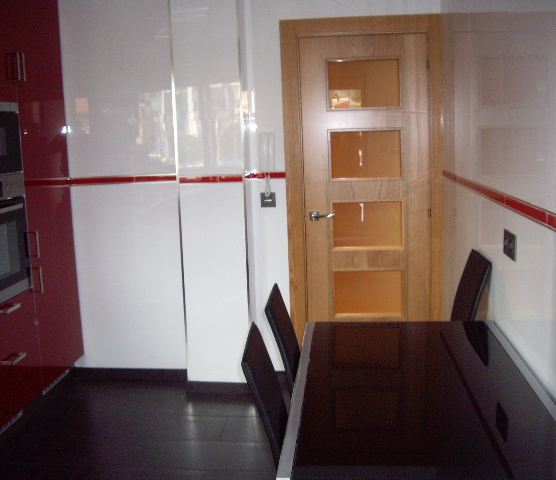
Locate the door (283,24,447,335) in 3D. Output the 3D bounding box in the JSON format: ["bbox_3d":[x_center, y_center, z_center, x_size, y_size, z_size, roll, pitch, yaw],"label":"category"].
[{"bbox_3d":[0.497,-0.193,4.074,0.896,2.117,0.090,-1,9,5],"label":"door"}]

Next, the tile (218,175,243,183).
[{"bbox_3d":[-0.261,-0.339,3.896,0.135,0.039,0.012,-1,9,5],"label":"tile"}]

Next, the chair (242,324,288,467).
[{"bbox_3d":[0.186,0.743,1.945,0.510,0.960,0.420,-1,9,5],"label":"chair"}]

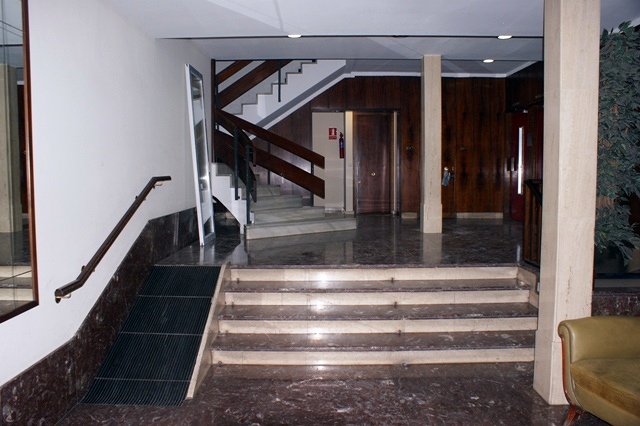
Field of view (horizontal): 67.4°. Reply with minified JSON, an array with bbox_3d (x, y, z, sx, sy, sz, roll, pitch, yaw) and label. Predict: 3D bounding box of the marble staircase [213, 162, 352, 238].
[{"bbox_3d":[-0.789,-0.216,7.828,2.214,1.006,1.811,-3,5,-36],"label":"marble staircase"}]

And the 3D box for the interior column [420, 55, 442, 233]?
[{"bbox_3d":[1.719,-1.038,7.365,0.287,2.690,0.272,0,4,0],"label":"interior column"}]

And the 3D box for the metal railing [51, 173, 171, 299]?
[{"bbox_3d":[-1.566,0.081,3.910,0.101,0.775,2.264,0,4,0],"label":"metal railing"}]

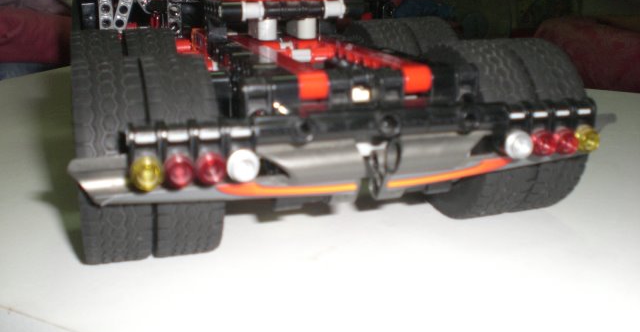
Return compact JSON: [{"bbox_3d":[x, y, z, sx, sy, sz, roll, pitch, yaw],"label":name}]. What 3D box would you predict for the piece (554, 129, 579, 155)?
[{"bbox_3d":[0.073,-0.007,0.206,0.008,0.008,0.005,-6,11,-16],"label":"piece"}]

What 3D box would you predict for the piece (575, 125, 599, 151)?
[{"bbox_3d":[0.080,-0.008,0.209,0.008,0.008,0.005,-6,11,-16],"label":"piece"}]

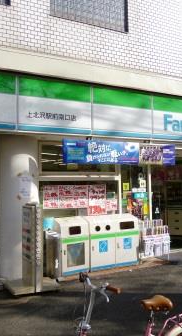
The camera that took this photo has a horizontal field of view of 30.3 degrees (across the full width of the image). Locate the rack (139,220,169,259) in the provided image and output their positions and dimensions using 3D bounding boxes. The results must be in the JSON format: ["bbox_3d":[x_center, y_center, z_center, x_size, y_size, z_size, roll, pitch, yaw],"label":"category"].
[{"bbox_3d":[1.233,1.439,6.750,0.580,0.820,0.330,0,-3,-29],"label":"rack"}]

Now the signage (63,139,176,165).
[{"bbox_3d":[0.612,-0.250,6.041,2.445,0.400,0.040,0,-3,-29],"label":"signage"}]

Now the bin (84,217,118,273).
[{"bbox_3d":[0.123,1.379,6.277,0.540,0.940,0.380,0,-3,-29],"label":"bin"}]

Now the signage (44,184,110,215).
[{"bbox_3d":[-0.194,0.598,6.379,1.500,0.520,0.030,0,-3,-29],"label":"signage"}]

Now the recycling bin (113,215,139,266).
[{"bbox_3d":[0.593,1.382,6.542,0.540,0.940,0.380,0,-3,-29],"label":"recycling bin"}]

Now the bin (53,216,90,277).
[{"bbox_3d":[-0.357,1.376,6.008,0.540,0.940,0.380,0,-3,-29],"label":"bin"}]

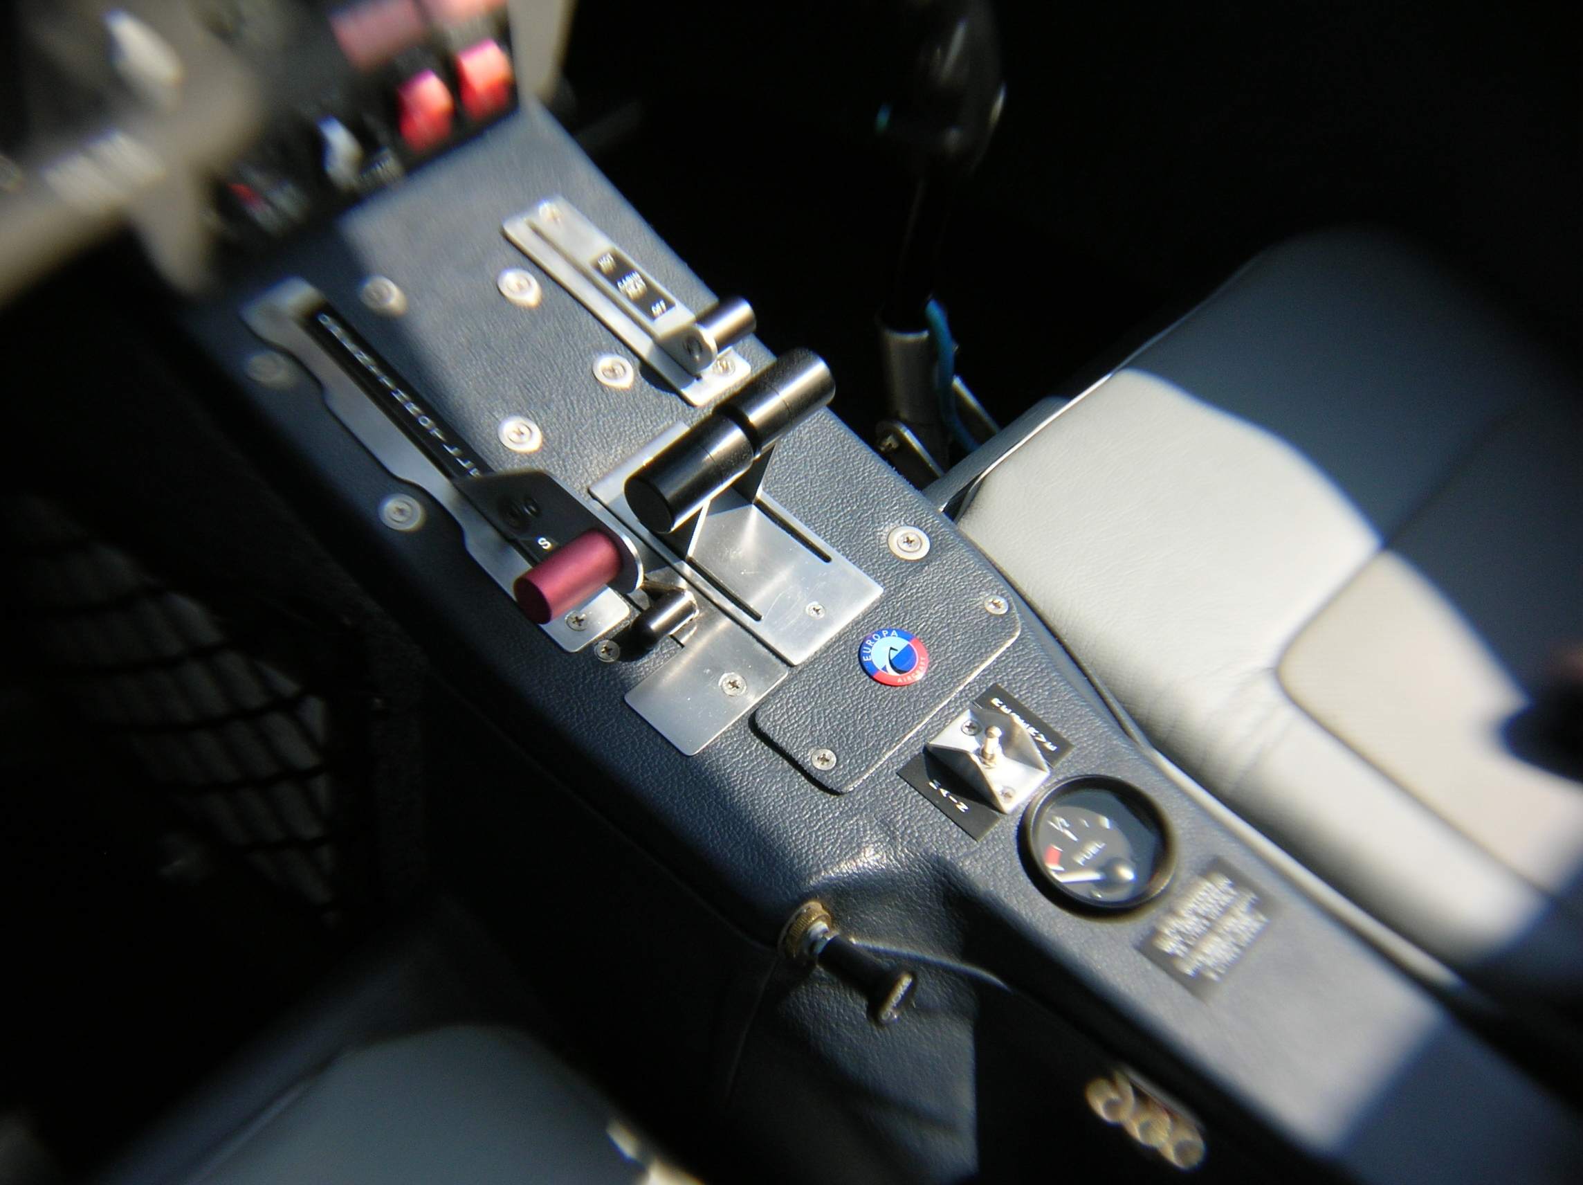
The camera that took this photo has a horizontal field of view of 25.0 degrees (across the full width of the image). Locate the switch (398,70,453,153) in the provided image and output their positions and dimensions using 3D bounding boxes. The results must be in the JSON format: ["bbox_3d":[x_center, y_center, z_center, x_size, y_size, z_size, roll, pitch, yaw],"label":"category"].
[{"bbox_3d":[-0.148,-0.195,1.440,0.013,0.025,0.018,36,56,24],"label":"switch"}]

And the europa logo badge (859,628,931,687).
[{"bbox_3d":[0.040,0.025,1.378,0.027,0.003,0.027,42,58,16],"label":"europa logo badge"}]

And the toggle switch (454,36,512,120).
[{"bbox_3d":[-0.126,-0.210,1.459,0.013,0.025,0.018,36,56,24],"label":"toggle switch"}]

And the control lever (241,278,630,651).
[{"bbox_3d":[-0.140,-0.060,1.369,0.047,0.048,0.206,-35,69,-30],"label":"control lever"}]

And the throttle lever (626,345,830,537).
[{"bbox_3d":[-0.023,-0.059,1.361,0.026,0.026,0.094,42,58,16],"label":"throttle lever"}]

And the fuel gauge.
[{"bbox_3d":[0.117,0.097,1.345,0.056,0.012,0.056,42,58,16],"label":"fuel gauge"}]

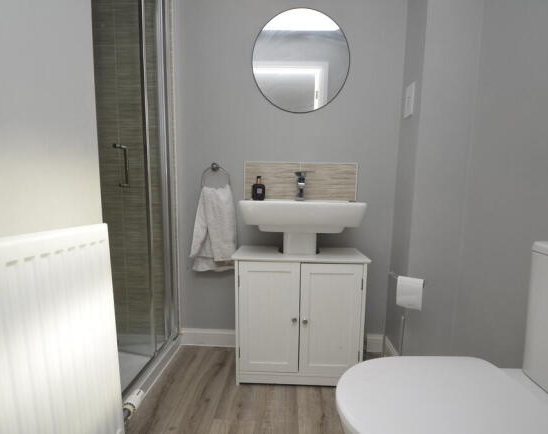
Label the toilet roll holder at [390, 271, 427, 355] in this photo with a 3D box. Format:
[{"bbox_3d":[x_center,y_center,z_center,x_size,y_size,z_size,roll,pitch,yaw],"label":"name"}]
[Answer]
[{"bbox_3d":[0.585,0.527,1.241,0.160,0.530,0.145,4,7,22],"label":"toilet roll holder"}]

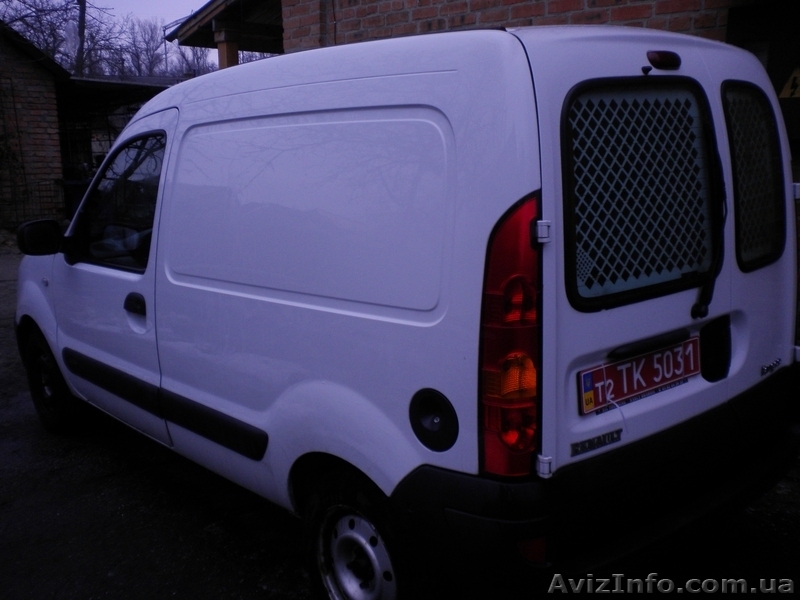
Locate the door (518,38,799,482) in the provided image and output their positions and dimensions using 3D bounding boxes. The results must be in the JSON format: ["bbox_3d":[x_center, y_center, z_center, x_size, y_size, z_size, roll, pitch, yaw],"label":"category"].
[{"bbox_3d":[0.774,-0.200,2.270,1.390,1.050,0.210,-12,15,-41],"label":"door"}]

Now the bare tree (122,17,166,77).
[{"bbox_3d":[-12.523,-10.261,40.762,3.200,7.672,3.200,-5,12,-16],"label":"bare tree"}]

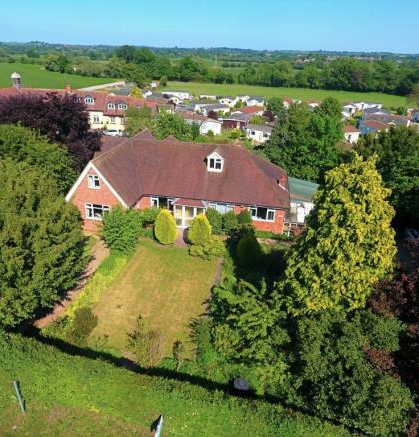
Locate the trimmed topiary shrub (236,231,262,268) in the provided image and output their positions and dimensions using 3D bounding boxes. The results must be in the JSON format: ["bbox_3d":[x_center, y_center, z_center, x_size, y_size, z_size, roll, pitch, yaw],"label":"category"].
[{"bbox_3d":[3.043,2.283,25.310,1.850,2.850,1.850,1,27,0],"label":"trimmed topiary shrub"}]

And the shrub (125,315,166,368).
[{"bbox_3d":[-3.360,6.243,17.701,1.950,2.350,1.700,1,27,0],"label":"shrub"}]

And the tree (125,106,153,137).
[{"bbox_3d":[-11.232,-14.588,53.834,4.700,6.600,4.600,1,27,0],"label":"tree"}]

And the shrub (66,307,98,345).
[{"bbox_3d":[-6.852,5.882,18.404,1.500,2.200,1.500,1,27,0],"label":"shrub"}]

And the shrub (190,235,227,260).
[{"bbox_3d":[-0.082,2.039,27.243,2.900,1.400,2.500,1,27,0],"label":"shrub"}]

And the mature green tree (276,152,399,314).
[{"bbox_3d":[7.973,1.153,20.196,6.700,9.700,6.600,1,27,0],"label":"mature green tree"}]

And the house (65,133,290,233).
[{"bbox_3d":[-2.000,-4.547,35.858,20.700,6.500,14.400,6,27,8],"label":"house"}]

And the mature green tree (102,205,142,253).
[{"bbox_3d":[-7.448,0.730,28.506,3.200,3.550,3.100,1,27,0],"label":"mature green tree"}]

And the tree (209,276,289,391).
[{"bbox_3d":[1.964,5.352,17.015,4.000,4.800,3.900,1,27,0],"label":"tree"}]

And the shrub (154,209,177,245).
[{"bbox_3d":[-3.784,0.604,29.298,1.800,3.200,1.800,1,27,0],"label":"shrub"}]

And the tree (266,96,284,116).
[{"bbox_3d":[16.883,-28.778,86.153,4.700,4.800,4.500,1,27,0],"label":"tree"}]

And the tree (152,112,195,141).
[{"bbox_3d":[-5.743,-13.613,53.728,5.700,6.300,5.400,1,27,0],"label":"tree"}]

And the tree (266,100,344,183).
[{"bbox_3d":[13.056,-11.131,45.804,9.700,9.800,9.200,1,27,0],"label":"tree"}]

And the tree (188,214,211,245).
[{"bbox_3d":[-0.744,0.946,27.932,1.900,2.700,1.900,1,27,0],"label":"tree"}]

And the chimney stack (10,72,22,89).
[{"bbox_3d":[-40.378,-28.898,70.463,1.800,3.400,1.800,6,27,8],"label":"chimney stack"}]

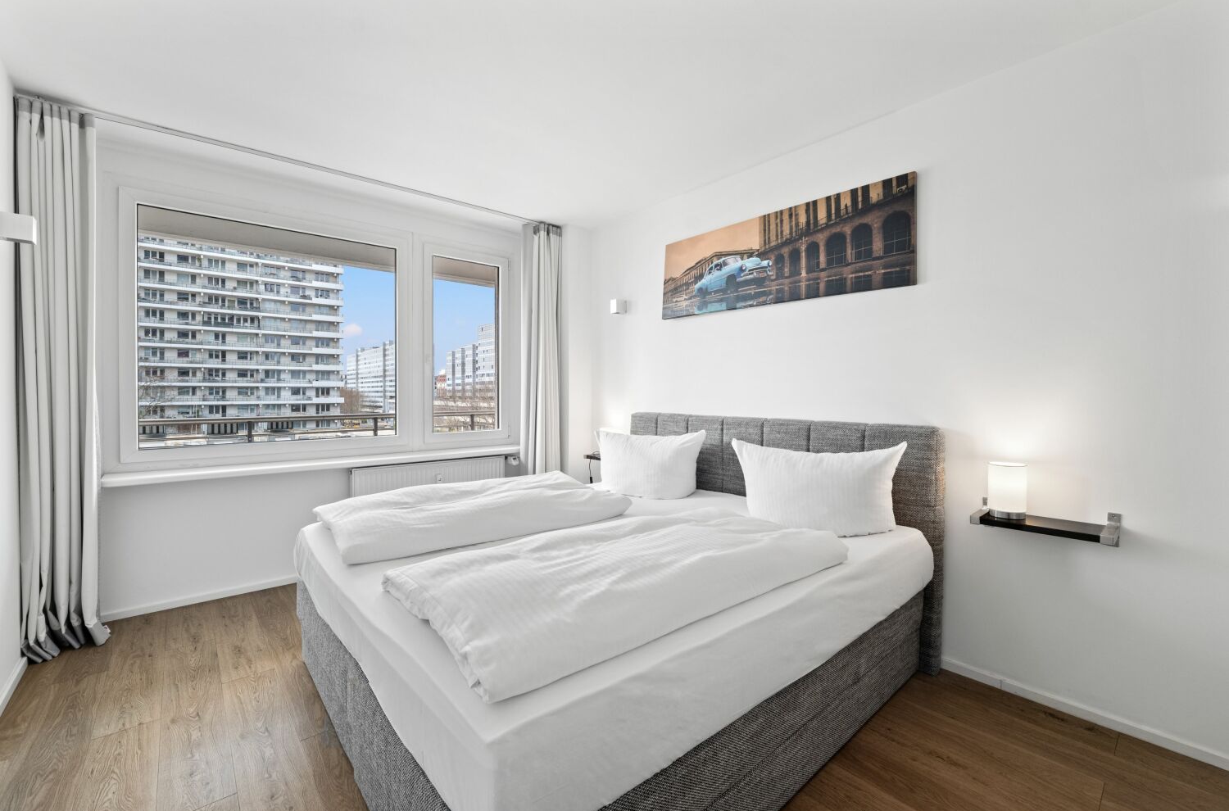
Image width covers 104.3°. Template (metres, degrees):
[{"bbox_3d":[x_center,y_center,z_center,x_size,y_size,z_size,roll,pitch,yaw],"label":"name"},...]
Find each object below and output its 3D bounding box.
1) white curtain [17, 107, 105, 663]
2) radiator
[{"bbox_3d":[-2.531,-0.112,2.188,0.252,2.481,0.190,-1,2,-40],"label":"white curtain"},{"bbox_3d":[-1.301,0.699,3.446,1.068,0.590,0.102,-1,2,-40],"label":"radiator"}]

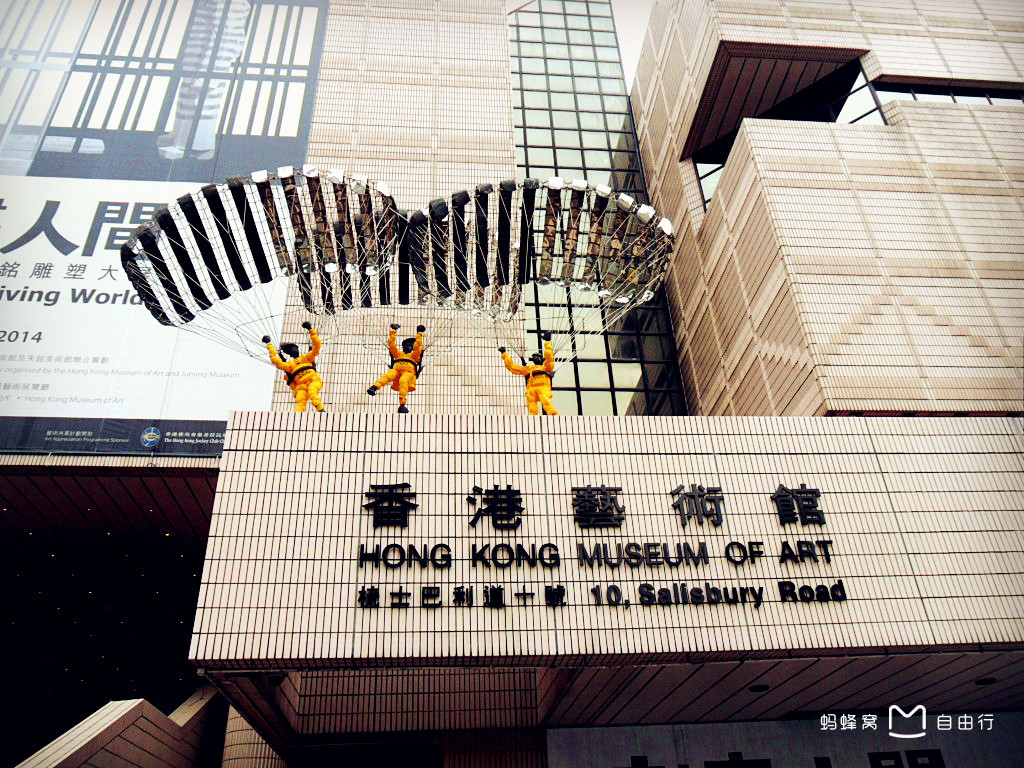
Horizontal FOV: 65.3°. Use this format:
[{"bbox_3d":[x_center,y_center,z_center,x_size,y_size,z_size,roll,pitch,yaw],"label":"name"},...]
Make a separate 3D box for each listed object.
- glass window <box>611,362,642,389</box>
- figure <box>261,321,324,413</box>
[{"bbox_3d":[3.240,-0.226,22.233,0.898,0.855,0.070,1,-31,-6],"label":"glass window"},{"bbox_3d":[-2.533,-0.149,9.359,0.672,1.359,0.450,-4,-31,-22],"label":"figure"}]

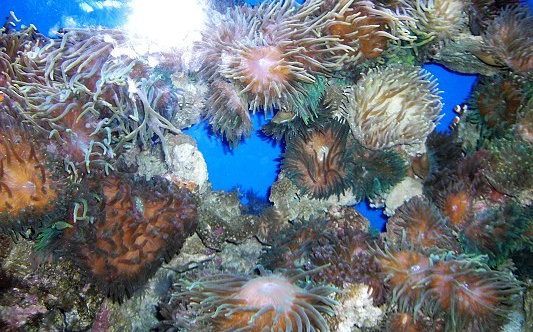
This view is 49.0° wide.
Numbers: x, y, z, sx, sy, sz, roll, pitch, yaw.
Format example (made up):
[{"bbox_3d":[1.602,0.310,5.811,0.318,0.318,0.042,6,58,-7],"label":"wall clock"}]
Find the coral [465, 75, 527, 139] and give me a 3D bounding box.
[{"bbox_3d":[0.570,-0.147,1.450,0.143,0.151,0.120,5,14,19],"label":"coral"}]

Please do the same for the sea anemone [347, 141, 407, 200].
[{"bbox_3d":[0.248,0.010,1.320,0.130,0.129,0.110,-4,14,-17],"label":"sea anemone"}]

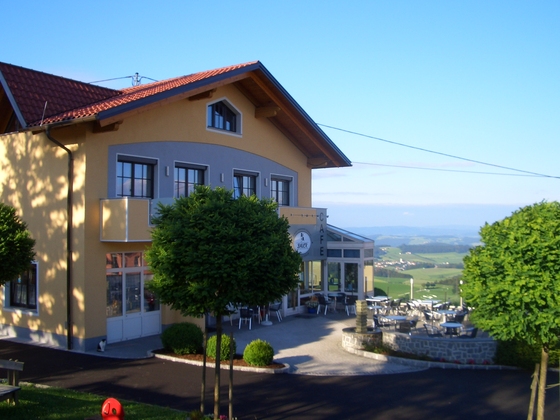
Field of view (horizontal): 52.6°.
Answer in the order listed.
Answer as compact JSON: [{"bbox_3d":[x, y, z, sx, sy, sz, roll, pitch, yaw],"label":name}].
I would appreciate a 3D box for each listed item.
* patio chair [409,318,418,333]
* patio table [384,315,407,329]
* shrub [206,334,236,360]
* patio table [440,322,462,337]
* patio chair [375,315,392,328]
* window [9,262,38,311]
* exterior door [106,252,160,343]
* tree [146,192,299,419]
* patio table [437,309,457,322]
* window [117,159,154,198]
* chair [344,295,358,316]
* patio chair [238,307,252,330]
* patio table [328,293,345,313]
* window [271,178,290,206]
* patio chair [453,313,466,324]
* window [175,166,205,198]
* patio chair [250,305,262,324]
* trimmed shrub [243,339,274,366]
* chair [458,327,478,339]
[{"bbox_3d":[4.214,3.890,18.073,0.580,0.840,0.560,-1,-2,23],"label":"patio chair"},{"bbox_3d":[3.913,4.015,19.100,0.710,0.730,0.710,0,-2,0],"label":"patio table"},{"bbox_3d":[-1.672,3.911,16.220,0.860,0.684,0.834,0,-2,0],"label":"shrub"},{"bbox_3d":[5.371,3.975,17.700,0.710,0.730,0.710,0,-2,0],"label":"patio table"},{"bbox_3d":[3.536,3.964,19.250,0.580,0.840,0.570,0,-2,12],"label":"patio chair"},{"bbox_3d":[-8.960,2.700,19.765,1.895,1.525,0.200,-1,-2,36],"label":"window"},{"bbox_3d":[-4.919,2.916,19.265,0.120,2.900,2.330,-1,-2,35],"label":"exterior door"},{"bbox_3d":[-1.092,1.793,10.750,2.980,4.400,2.980,0,-2,0],"label":"tree"},{"bbox_3d":[5.953,4.012,20.234,0.700,0.740,0.700,0,-2,0],"label":"patio table"},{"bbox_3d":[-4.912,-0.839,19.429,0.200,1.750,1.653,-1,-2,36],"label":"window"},{"bbox_3d":[3.034,4.074,24.029,0.560,0.840,0.580,1,-2,-25],"label":"chair"},{"bbox_3d":[-1.280,4.029,21.220,0.570,0.840,0.580,0,-2,7],"label":"patio chair"},{"bbox_3d":[2.512,4.204,25.400,0.700,0.730,0.700,0,-2,0],"label":"patio table"},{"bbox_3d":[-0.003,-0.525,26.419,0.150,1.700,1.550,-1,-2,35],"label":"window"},{"bbox_3d":[6.122,3.925,19.203,0.560,0.840,0.580,2,-2,-43],"label":"patio chair"},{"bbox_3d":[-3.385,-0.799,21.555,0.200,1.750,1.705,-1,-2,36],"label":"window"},{"bbox_3d":[-0.920,4.052,22.300,0.570,0.840,0.580,-1,-2,34],"label":"patio chair"},{"bbox_3d":[-0.592,3.901,15.600,0.860,0.770,0.860,0,-2,0],"label":"trimmed shrub"},{"bbox_3d":[5.622,3.852,16.841,0.580,0.840,0.560,0,-2,13],"label":"chair"}]

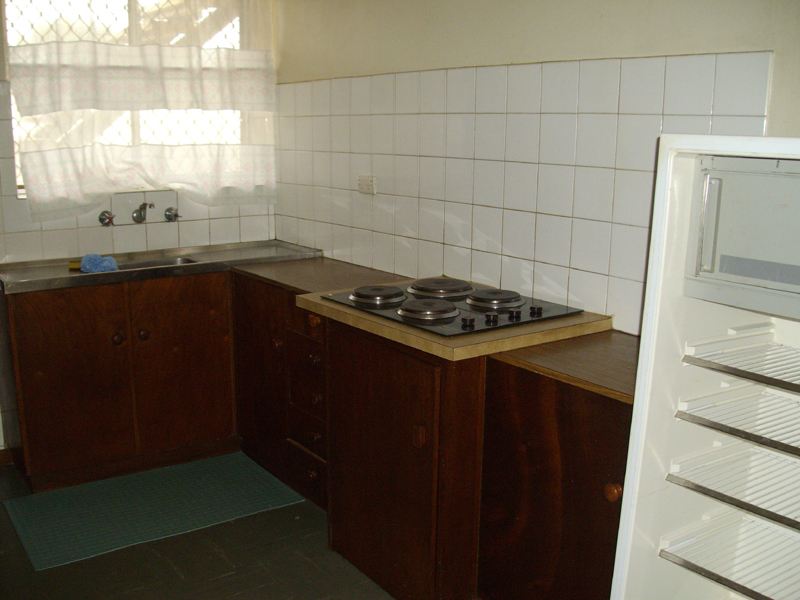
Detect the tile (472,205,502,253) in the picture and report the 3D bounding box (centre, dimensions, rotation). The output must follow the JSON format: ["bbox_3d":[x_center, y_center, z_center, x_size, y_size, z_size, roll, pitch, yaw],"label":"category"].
[{"bbox_3d":[0.290,-0.236,2.771,0.010,0.150,0.150,-8,14,-35],"label":"tile"}]

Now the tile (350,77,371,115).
[{"bbox_3d":[-0.149,-0.817,3.327,0.010,0.151,0.150,-8,15,-36],"label":"tile"}]

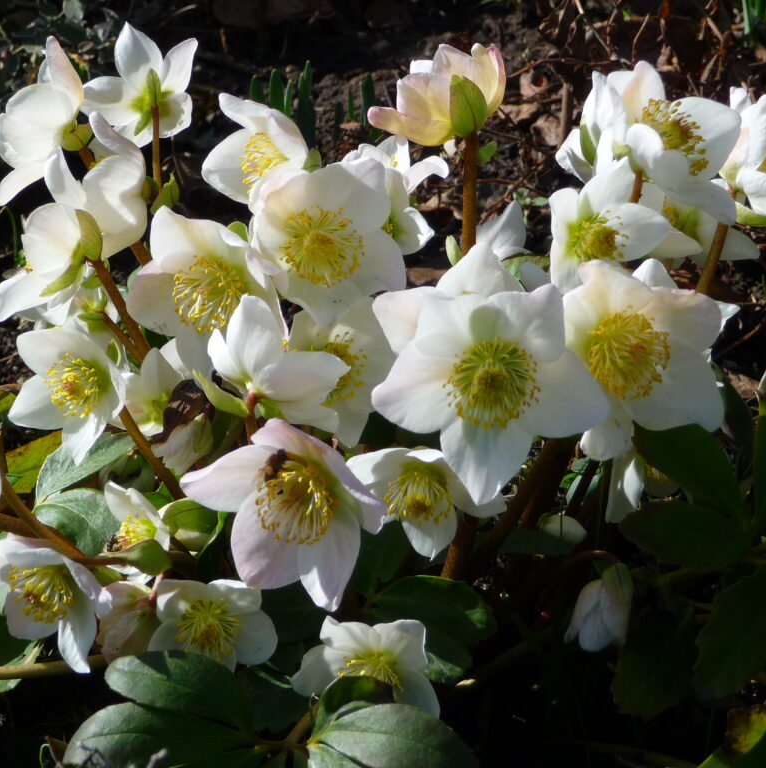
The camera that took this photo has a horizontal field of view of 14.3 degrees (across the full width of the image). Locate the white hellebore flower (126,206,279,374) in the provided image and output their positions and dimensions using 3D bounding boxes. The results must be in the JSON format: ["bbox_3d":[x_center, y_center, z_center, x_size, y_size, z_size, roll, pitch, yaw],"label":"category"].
[{"bbox_3d":[-0.067,-0.035,1.150,0.058,0.058,0.030,13,12,22],"label":"white hellebore flower"}]

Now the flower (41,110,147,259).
[{"bbox_3d":[-0.111,-0.076,1.180,0.028,0.053,0.050,10,29,31],"label":"flower"}]

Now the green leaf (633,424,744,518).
[{"bbox_3d":[0.115,0.033,1.140,0.048,0.009,0.028,38,60,22],"label":"green leaf"}]

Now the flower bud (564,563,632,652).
[{"bbox_3d":[0.080,0.083,1.130,0.021,0.032,0.021,21,18,-3],"label":"flower bud"}]

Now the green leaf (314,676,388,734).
[{"bbox_3d":[-0.011,0.114,1.080,0.028,0.012,0.022,-33,45,-19],"label":"green leaf"}]

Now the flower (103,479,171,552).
[{"bbox_3d":[-0.088,0.050,1.100,0.022,0.034,0.036,-18,33,-37],"label":"flower"}]

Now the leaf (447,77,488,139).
[{"bbox_3d":[0.033,-0.109,1.200,0.017,0.025,0.008,-2,18,-5],"label":"leaf"}]

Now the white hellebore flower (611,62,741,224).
[{"bbox_3d":[0.116,-0.095,1.200,0.030,0.058,0.058,-36,6,32],"label":"white hellebore flower"}]

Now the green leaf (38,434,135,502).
[{"bbox_3d":[-0.113,0.032,1.150,0.045,0.012,0.026,-29,44,-20],"label":"green leaf"}]

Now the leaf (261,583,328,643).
[{"bbox_3d":[-0.033,0.084,1.130,0.030,0.010,0.032,-29,49,-29],"label":"leaf"}]

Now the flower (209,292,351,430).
[{"bbox_3d":[-0.037,-0.007,1.080,0.048,0.042,0.030,10,34,18],"label":"flower"}]

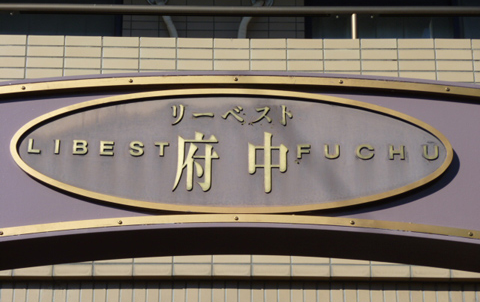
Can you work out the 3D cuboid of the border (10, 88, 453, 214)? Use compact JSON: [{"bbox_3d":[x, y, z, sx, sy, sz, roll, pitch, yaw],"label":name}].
[{"bbox_3d":[-0.022,0.002,3.520,1.220,0.375,0.035,1,-22,-1],"label":"border"}]

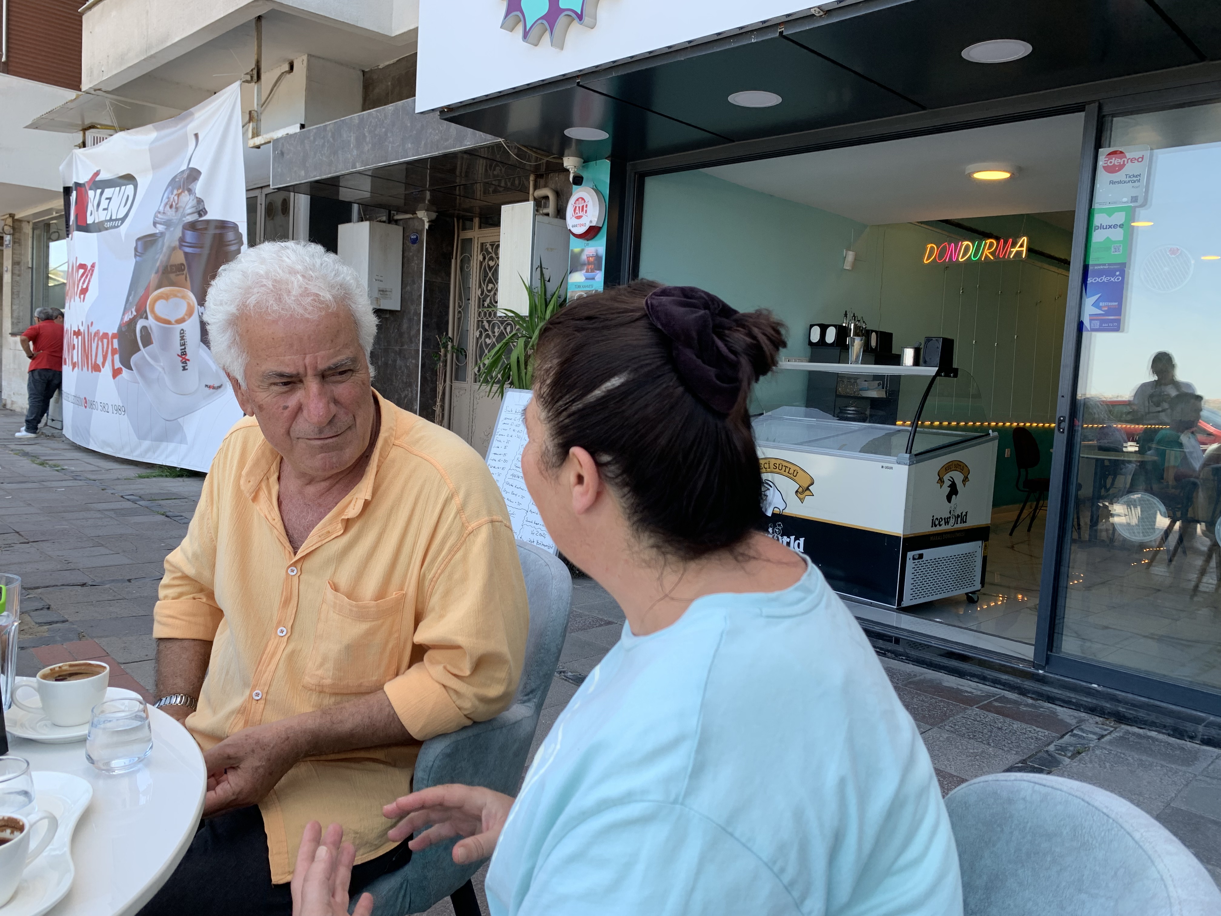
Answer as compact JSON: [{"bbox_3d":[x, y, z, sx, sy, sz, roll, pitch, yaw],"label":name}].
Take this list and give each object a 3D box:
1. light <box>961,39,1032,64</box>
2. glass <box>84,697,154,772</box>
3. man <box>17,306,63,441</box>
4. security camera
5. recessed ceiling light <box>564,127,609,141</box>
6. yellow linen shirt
[{"bbox_3d":[1.342,-1.416,3.190,0.225,0.025,0.225,8,8,44],"label":"light"},{"bbox_3d":[-0.554,0.309,1.035,0.066,0.067,0.066,0,6,-28],"label":"glass"},{"bbox_3d":[-7.426,-1.129,12.049,0.480,1.690,0.630,6,6,28],"label":"man"},{"bbox_3d":[-0.208,-1.598,5.161,0.120,0.155,0.165,1,6,-14],"label":"security camera"},{"bbox_3d":[-0.119,-1.619,4.572,0.225,0.025,0.225,3,5,0],"label":"recessed ceiling light"},{"bbox_3d":[-0.339,0.224,1.148,0.530,0.605,0.340,6,6,27],"label":"yellow linen shirt"}]

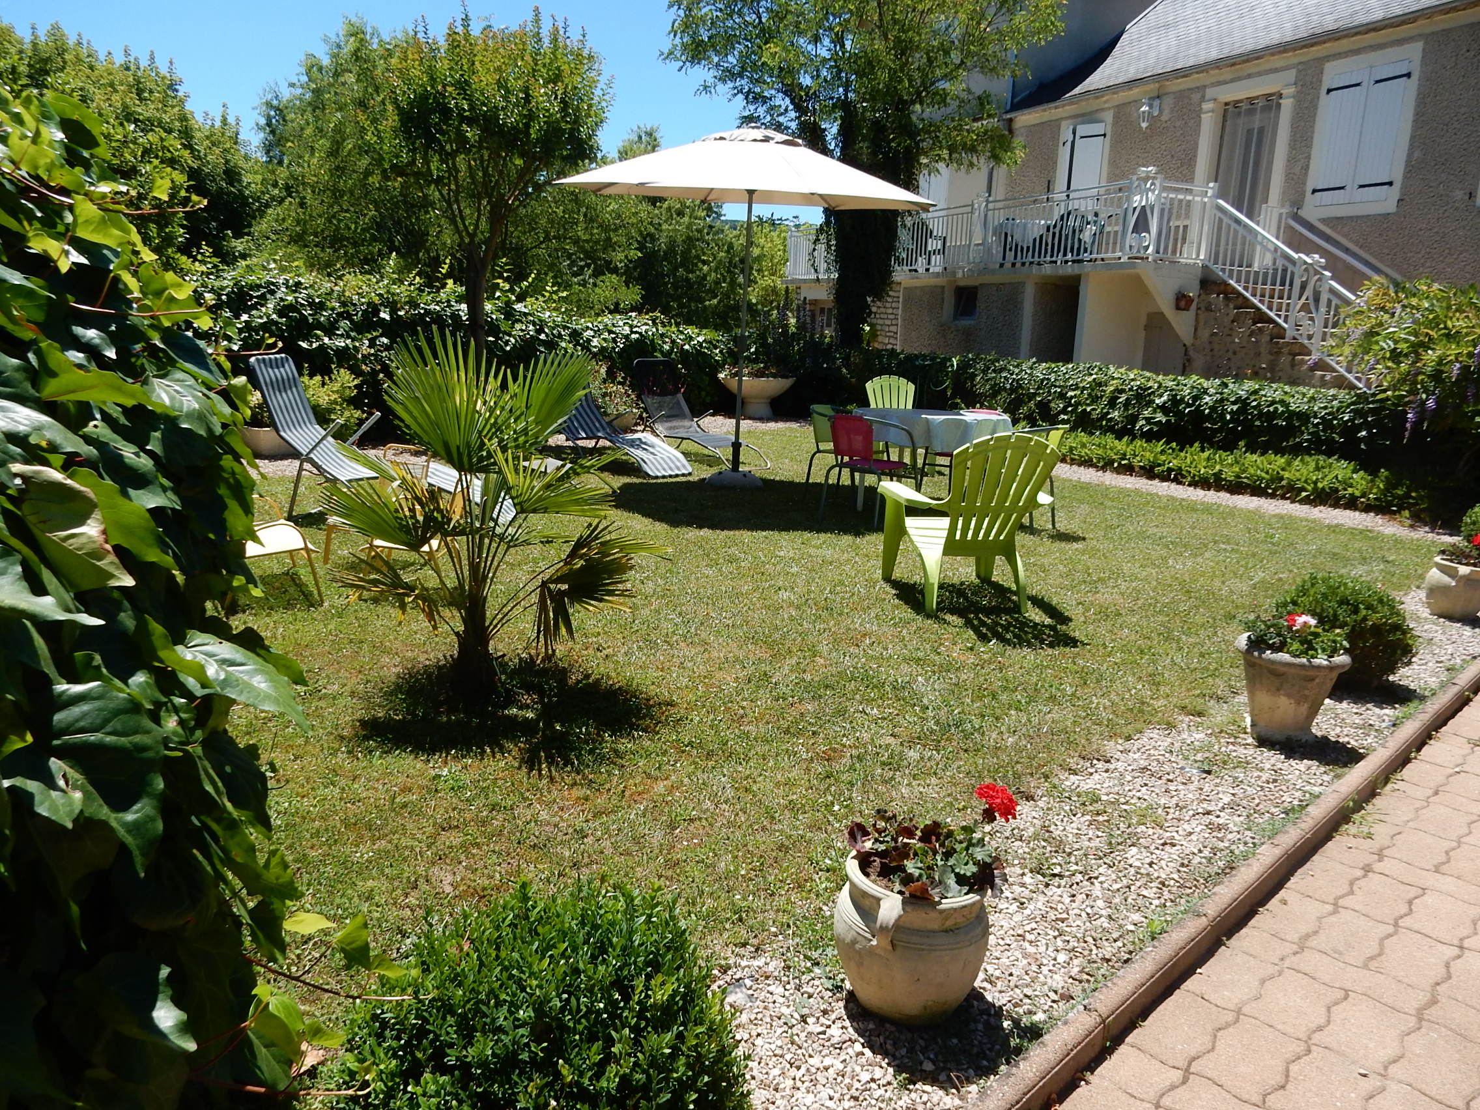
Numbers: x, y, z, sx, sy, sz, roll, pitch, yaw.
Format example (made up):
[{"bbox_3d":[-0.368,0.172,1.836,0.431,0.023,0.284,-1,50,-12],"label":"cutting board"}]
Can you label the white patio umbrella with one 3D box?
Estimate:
[{"bbox_3d":[0.037,-2.131,9.277,3.150,2.955,3.150,2,14,0],"label":"white patio umbrella"}]

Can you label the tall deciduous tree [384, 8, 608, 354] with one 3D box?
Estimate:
[{"bbox_3d":[-2.532,-3.296,10.968,2.400,4.300,2.300,2,12,0],"label":"tall deciduous tree"}]

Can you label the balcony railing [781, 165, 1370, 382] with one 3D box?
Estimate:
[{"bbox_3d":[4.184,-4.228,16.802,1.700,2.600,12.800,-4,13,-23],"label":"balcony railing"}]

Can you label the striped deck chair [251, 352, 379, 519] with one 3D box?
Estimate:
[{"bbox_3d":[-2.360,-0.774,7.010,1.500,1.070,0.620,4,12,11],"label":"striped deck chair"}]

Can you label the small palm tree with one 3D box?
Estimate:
[{"bbox_3d":[-0.891,-0.136,3.866,1.200,1.300,1.150,2,12,0],"label":"small palm tree"}]

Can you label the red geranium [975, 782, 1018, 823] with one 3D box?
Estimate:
[{"bbox_3d":[0.487,0.470,2.028,0.080,0.075,0.080,2,12,0],"label":"red geranium"}]

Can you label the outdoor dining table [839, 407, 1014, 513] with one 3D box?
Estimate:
[{"bbox_3d":[1.444,-0.708,8.207,1.220,0.720,0.920,5,13,14],"label":"outdoor dining table"}]

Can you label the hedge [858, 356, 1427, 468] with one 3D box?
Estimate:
[{"bbox_3d":[4.083,-1.730,12.683,0.760,1.080,8.051,-5,13,-29],"label":"hedge"}]

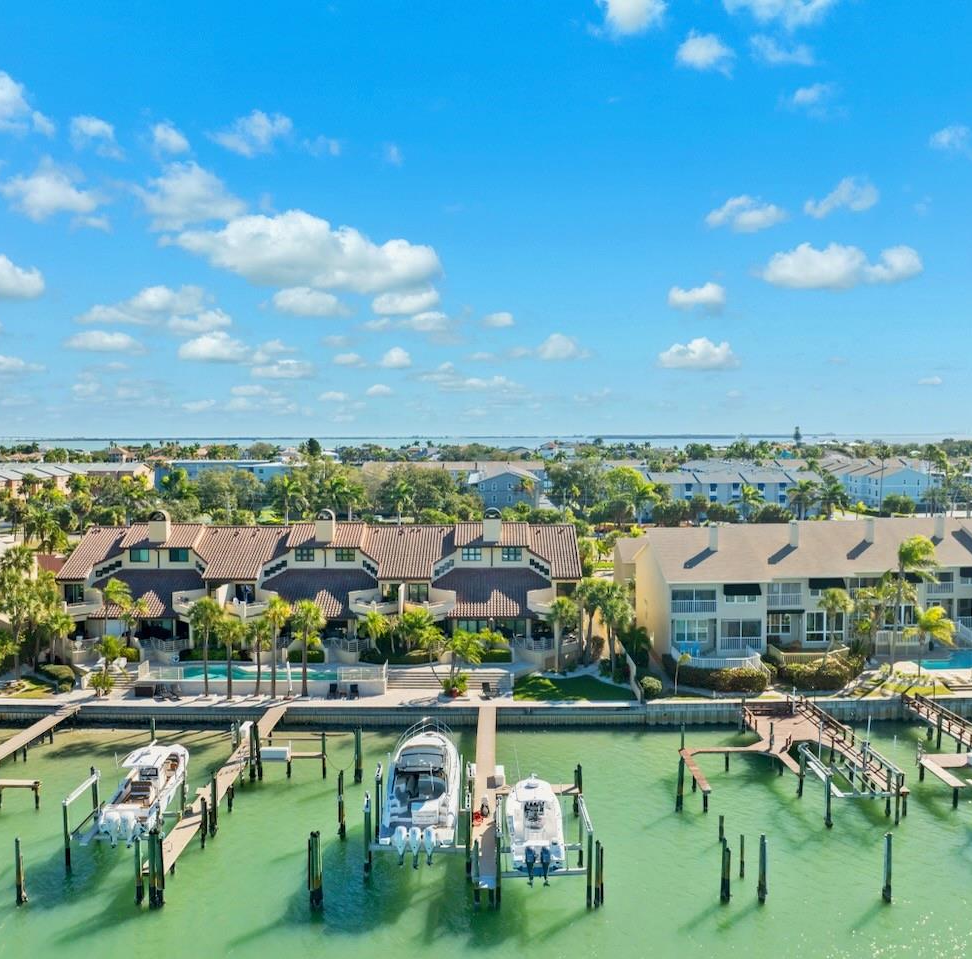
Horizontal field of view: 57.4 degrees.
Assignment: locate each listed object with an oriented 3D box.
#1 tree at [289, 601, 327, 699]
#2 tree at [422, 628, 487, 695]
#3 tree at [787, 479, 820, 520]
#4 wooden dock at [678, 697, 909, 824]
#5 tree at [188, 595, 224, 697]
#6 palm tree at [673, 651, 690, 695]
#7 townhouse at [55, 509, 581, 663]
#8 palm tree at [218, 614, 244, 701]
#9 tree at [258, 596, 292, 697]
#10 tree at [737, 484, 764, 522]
[{"bbox_3d":[-14.093,13.210,69.263,2.800,7.535,2.800,0,3,0],"label":"tree"},{"bbox_3d":[-2.397,13.277,65.428,4.600,4.800,3.800,0,3,0],"label":"tree"},{"bbox_3d":[67.992,4.585,189.970,7.200,8.900,6.800,0,3,0],"label":"tree"},{"bbox_3d":[17.700,17.175,58.400,13.400,3.400,18.200,0,3,0],"label":"wooden dock"},{"bbox_3d":[-20.311,12.146,64.466,2.600,7.350,2.500,0,3,0],"label":"tree"},{"bbox_3d":[14.208,14.084,64.470,1.250,3.100,1.150,0,3,0],"label":"palm tree"},{"bbox_3d":[-14.700,8.733,83.200,45.400,12.600,15.800,0,3,0],"label":"townhouse"},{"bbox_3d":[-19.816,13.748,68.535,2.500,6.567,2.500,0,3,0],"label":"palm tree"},{"bbox_3d":[-15.178,12.118,63.966,2.350,7.400,2.300,0,3,0],"label":"tree"},{"bbox_3d":[56.434,5.048,189.990,6.200,8.100,6.000,0,3,0],"label":"tree"}]

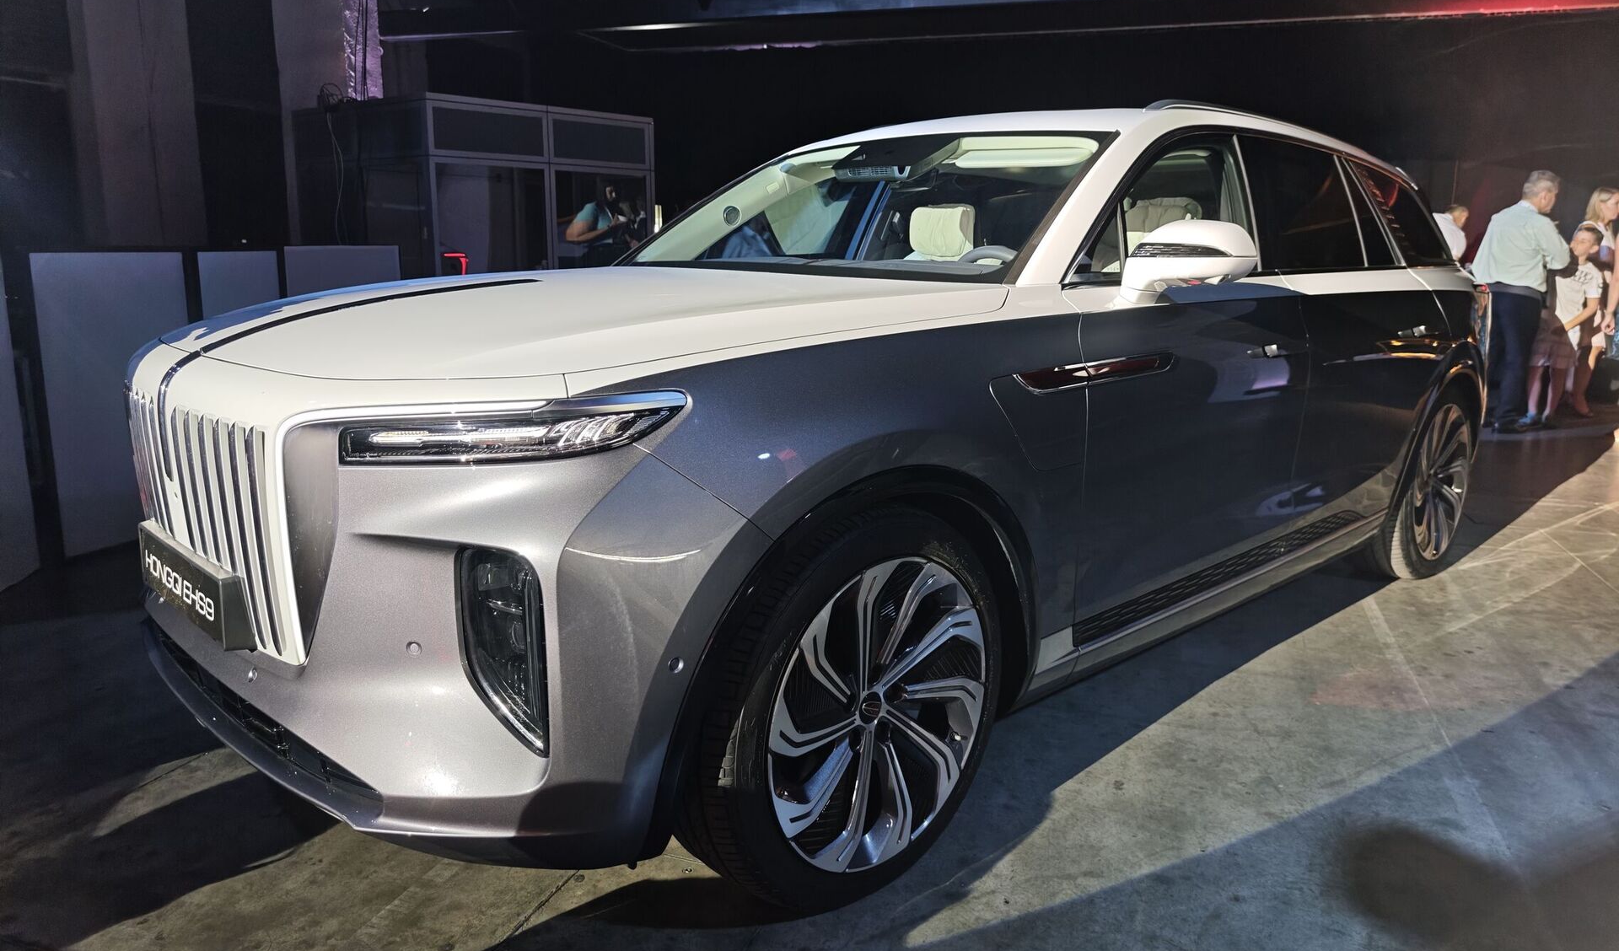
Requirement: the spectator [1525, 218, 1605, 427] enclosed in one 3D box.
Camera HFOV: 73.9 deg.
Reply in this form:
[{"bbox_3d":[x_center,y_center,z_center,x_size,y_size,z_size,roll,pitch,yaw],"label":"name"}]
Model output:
[{"bbox_3d":[5.594,-1.120,7.971,0.360,1.420,0.420,-3,13,-14],"label":"spectator"}]

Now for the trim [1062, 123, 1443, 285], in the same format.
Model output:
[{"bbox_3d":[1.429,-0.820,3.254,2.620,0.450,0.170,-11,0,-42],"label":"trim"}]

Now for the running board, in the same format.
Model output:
[{"bbox_3d":[1.227,0.292,3.122,2.080,0.190,0.140,-11,16,-42],"label":"running board"}]

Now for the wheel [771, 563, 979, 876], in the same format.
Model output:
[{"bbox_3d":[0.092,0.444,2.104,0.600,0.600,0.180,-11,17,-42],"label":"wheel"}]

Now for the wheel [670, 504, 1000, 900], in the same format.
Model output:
[{"bbox_3d":[0.061,0.438,2.137,0.770,0.770,0.275,-11,17,-42],"label":"wheel"}]

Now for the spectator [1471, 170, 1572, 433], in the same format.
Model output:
[{"bbox_3d":[5.007,-1.199,7.510,0.420,1.760,0.560,-3,13,-14],"label":"spectator"}]

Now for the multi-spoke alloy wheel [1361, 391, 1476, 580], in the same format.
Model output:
[{"bbox_3d":[2.337,0.009,4.213,0.770,0.770,0.275,-11,16,-42],"label":"multi-spoke alloy wheel"}]

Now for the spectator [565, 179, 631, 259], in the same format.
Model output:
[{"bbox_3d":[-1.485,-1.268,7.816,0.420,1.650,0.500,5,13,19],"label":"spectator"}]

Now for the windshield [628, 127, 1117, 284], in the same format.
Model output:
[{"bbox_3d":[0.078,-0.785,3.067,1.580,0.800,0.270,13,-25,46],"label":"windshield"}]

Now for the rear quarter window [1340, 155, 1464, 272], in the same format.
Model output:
[{"bbox_3d":[2.171,-0.965,3.955,0.150,0.410,0.800,-10,2,44],"label":"rear quarter window"}]

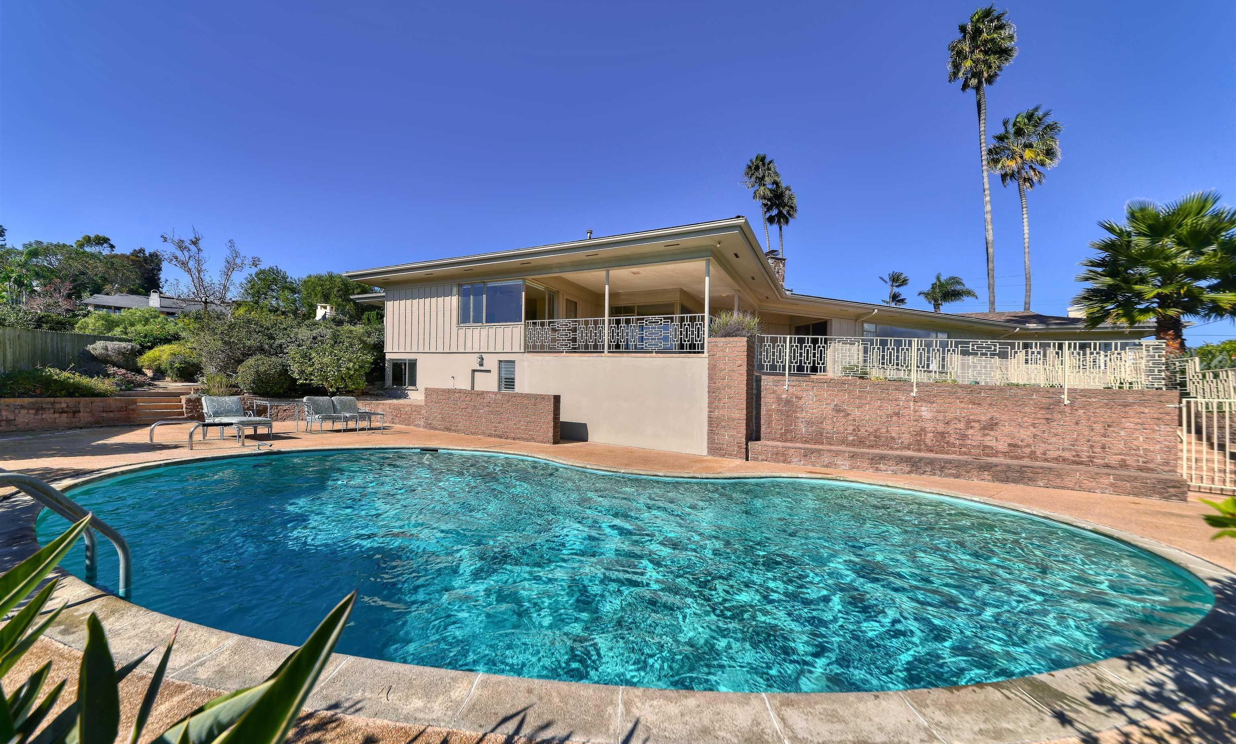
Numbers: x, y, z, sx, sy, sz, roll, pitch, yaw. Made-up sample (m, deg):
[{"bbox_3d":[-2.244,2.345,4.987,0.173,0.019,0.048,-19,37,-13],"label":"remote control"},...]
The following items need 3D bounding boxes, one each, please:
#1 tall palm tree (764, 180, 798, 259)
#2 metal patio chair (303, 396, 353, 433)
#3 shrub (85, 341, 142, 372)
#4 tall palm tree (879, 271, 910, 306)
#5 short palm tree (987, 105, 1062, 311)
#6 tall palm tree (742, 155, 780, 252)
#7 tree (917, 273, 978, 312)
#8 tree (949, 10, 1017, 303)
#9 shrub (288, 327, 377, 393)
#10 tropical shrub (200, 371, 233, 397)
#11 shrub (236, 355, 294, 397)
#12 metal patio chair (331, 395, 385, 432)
[{"bbox_3d":[16.631,-10.778,42.000,3.200,17.000,3.200,1,2,22],"label":"tall palm tree"},{"bbox_3d":[-7.877,1.137,11.150,0.850,0.950,0.740,1,2,30],"label":"metal patio chair"},{"bbox_3d":[-19.588,-0.619,16.000,1.350,1.200,1.450,2,2,39],"label":"shrub"},{"bbox_3d":[32.221,-6.806,48.000,3.000,9.600,3.000,2,2,34],"label":"tall palm tree"},{"bbox_3d":[27.159,-9.442,27.500,3.600,16.500,3.600,2,2,45],"label":"short palm tree"},{"bbox_3d":[14.613,-12.156,42.000,3.600,19.800,3.500,1,2,19],"label":"tall palm tree"},{"bbox_3d":[29.605,-5.246,37.000,4.200,7.200,4.200,2,2,39],"label":"tree"},{"bbox_3d":[24.388,-12.793,27.500,3.600,23.300,3.600,2,2,42],"label":"tree"},{"bbox_3d":[-9.571,-0.388,13.800,2.500,2.200,2.300,-1,2,-35],"label":"shrub"},{"bbox_3d":[-12.784,0.384,13.100,0.780,0.800,0.750,-1,2,-44],"label":"tropical shrub"},{"bbox_3d":[-11.647,0.127,13.600,1.480,1.360,1.400,-1,2,-41],"label":"shrub"},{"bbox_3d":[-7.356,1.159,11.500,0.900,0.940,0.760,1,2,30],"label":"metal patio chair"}]

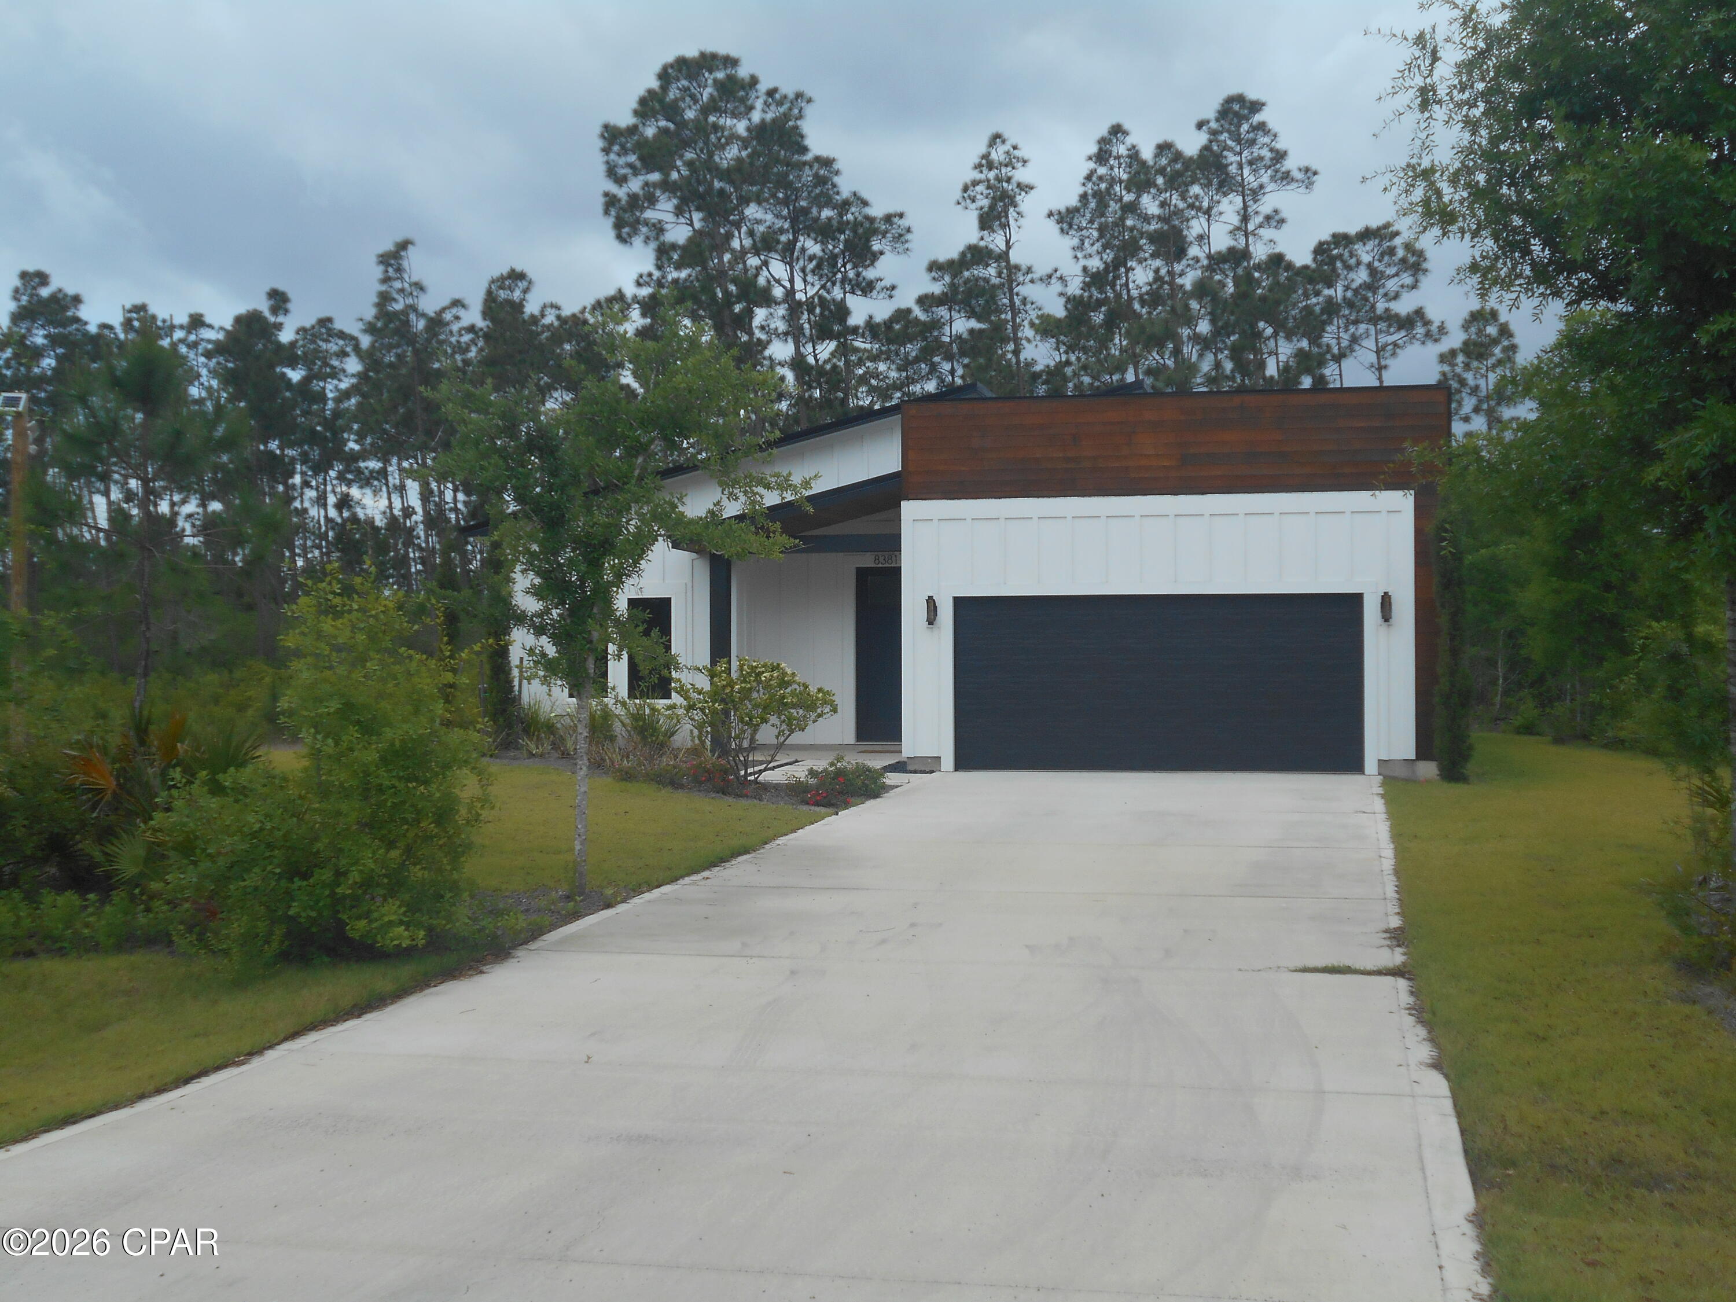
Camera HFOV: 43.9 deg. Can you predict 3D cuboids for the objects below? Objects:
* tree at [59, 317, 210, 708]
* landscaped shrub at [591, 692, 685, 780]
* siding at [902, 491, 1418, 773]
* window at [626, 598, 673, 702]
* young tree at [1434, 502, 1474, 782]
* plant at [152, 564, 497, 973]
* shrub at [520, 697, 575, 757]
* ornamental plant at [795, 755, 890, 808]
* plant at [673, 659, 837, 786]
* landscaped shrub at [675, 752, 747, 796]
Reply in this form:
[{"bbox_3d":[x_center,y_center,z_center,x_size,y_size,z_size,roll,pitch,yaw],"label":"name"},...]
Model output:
[{"bbox_3d":[-7.450,-0.950,22.000,1.600,4.800,1.600,0,0,12],"label":"tree"},{"bbox_3d":[-2.860,1.045,27.000,1.170,1.000,1.050,0,0,12],"label":"landscaped shrub"},{"bbox_3d":[3.397,-0.190,25.780,6.100,3.320,0.170,0,0,12],"label":"siding"},{"bbox_3d":[-2.930,-0.036,29.000,0.640,1.390,0.120,0,0,12],"label":"window"},{"bbox_3d":[6.720,-0.109,24.700,0.460,3.220,0.460,0,0,12],"label":"young tree"},{"bbox_3d":[-3.430,0.660,13.500,2.100,2.330,1.900,0,0,12],"label":"plant"},{"bbox_3d":[-4.190,0.993,28.200,0.740,0.780,0.700,0,0,12],"label":"shrub"},{"bbox_3d":[-0.290,1.330,22.600,1.020,0.500,0.900,0,0,12],"label":"ornamental plant"},{"bbox_3d":[-1.290,0.812,24.600,1.820,1.430,1.600,0,0,12],"label":"plant"},{"bbox_3d":[-1.750,1.320,23.900,0.780,0.450,0.720,0,0,12],"label":"landscaped shrub"}]

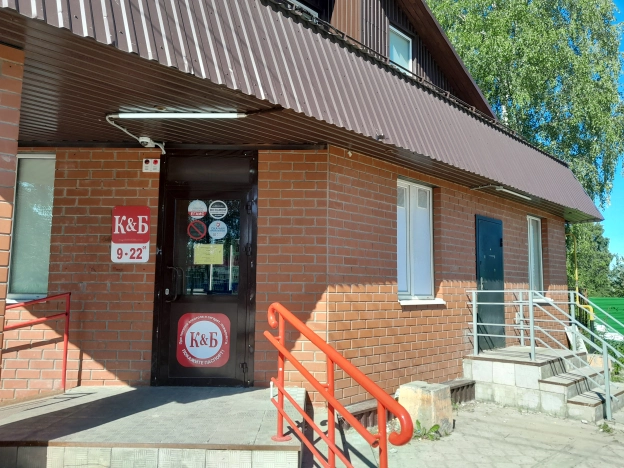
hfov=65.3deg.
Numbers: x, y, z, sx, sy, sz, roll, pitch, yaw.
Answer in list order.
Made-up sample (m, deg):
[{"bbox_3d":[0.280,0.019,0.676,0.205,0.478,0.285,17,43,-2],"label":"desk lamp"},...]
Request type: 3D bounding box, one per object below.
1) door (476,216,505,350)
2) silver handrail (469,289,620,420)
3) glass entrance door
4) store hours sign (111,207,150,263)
[{"bbox_3d":[2.896,0.790,7.846,0.080,2.119,0.980,-6,-9,45],"label":"door"},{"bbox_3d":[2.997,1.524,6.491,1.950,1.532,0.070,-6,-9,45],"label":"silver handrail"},{"bbox_3d":[-1.116,0.545,5.125,0.995,2.070,0.080,0,-6,0],"label":"glass entrance door"},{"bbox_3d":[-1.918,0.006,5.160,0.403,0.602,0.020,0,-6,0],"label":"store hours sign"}]

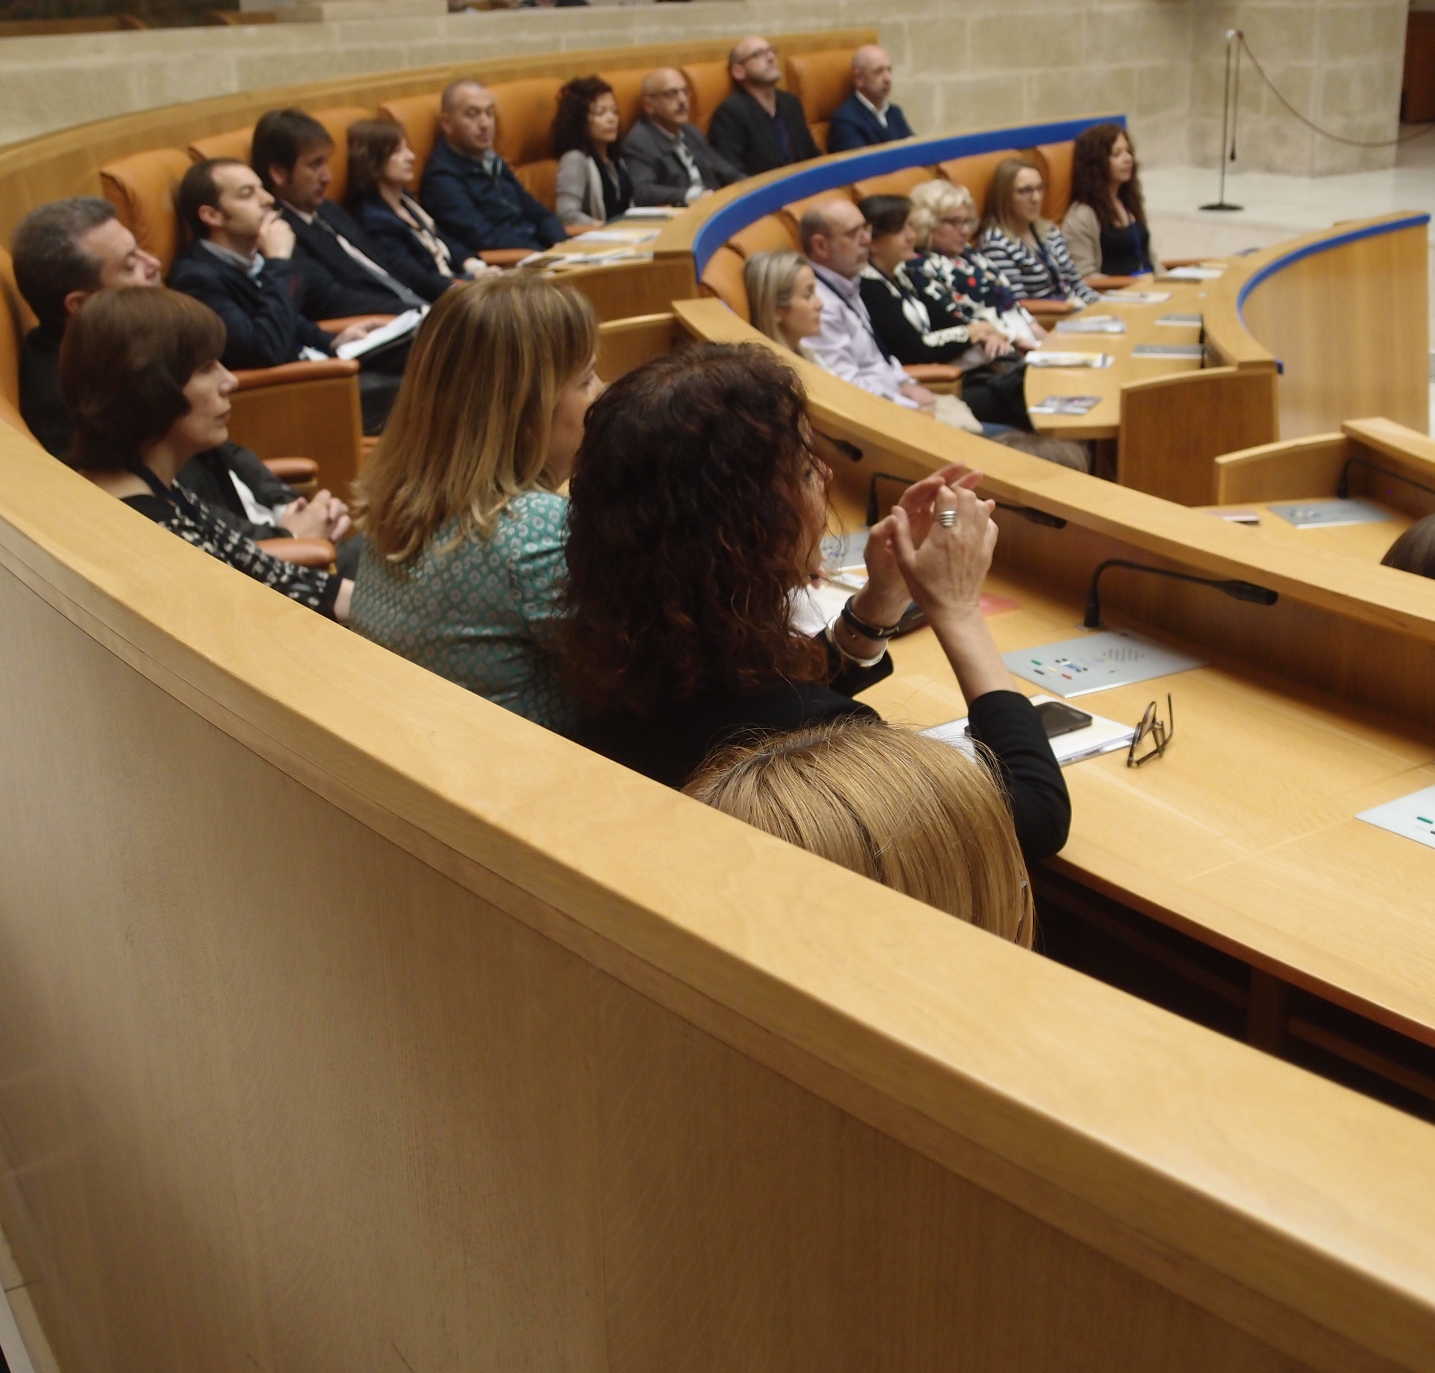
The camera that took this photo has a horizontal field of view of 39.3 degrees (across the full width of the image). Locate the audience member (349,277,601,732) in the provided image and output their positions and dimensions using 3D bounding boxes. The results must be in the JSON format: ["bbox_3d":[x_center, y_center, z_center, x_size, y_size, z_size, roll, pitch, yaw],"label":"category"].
[{"bbox_3d":[-0.202,0.061,2.823,0.750,1.250,0.500,-13,23,-28],"label":"audience member"}]

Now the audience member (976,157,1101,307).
[{"bbox_3d":[1.407,-1.532,8.205,0.780,1.210,0.500,13,24,34],"label":"audience member"}]

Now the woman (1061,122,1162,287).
[{"bbox_3d":[1.578,-1.422,7.398,0.820,1.250,0.500,13,25,35],"label":"woman"}]

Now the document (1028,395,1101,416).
[{"bbox_3d":[1.014,-0.820,5.840,0.165,0.010,0.240,7,22,23],"label":"document"}]

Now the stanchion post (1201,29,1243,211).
[{"bbox_3d":[2.829,-3.157,11.200,0.260,0.954,0.260,3,21,13],"label":"stanchion post"}]

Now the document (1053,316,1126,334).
[{"bbox_3d":[1.333,-1.294,7.187,0.280,0.030,0.210,1,21,7],"label":"document"}]

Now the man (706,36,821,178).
[{"bbox_3d":[0.360,-2.109,8.779,0.540,1.376,0.800,-20,27,-40],"label":"man"}]

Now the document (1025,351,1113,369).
[{"bbox_3d":[1.131,-1.045,6.438,0.260,0.020,0.180,9,22,27],"label":"document"}]

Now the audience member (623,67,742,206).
[{"bbox_3d":[0.012,-1.905,8.390,0.800,1.290,0.530,16,27,39],"label":"audience member"}]

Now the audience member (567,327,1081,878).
[{"bbox_3d":[0.113,0.250,2.231,0.760,1.280,0.550,-13,23,-29],"label":"audience member"}]

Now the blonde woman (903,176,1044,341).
[{"bbox_3d":[0.896,-0.968,6.298,0.820,1.201,0.520,11,24,33],"label":"blonde woman"}]

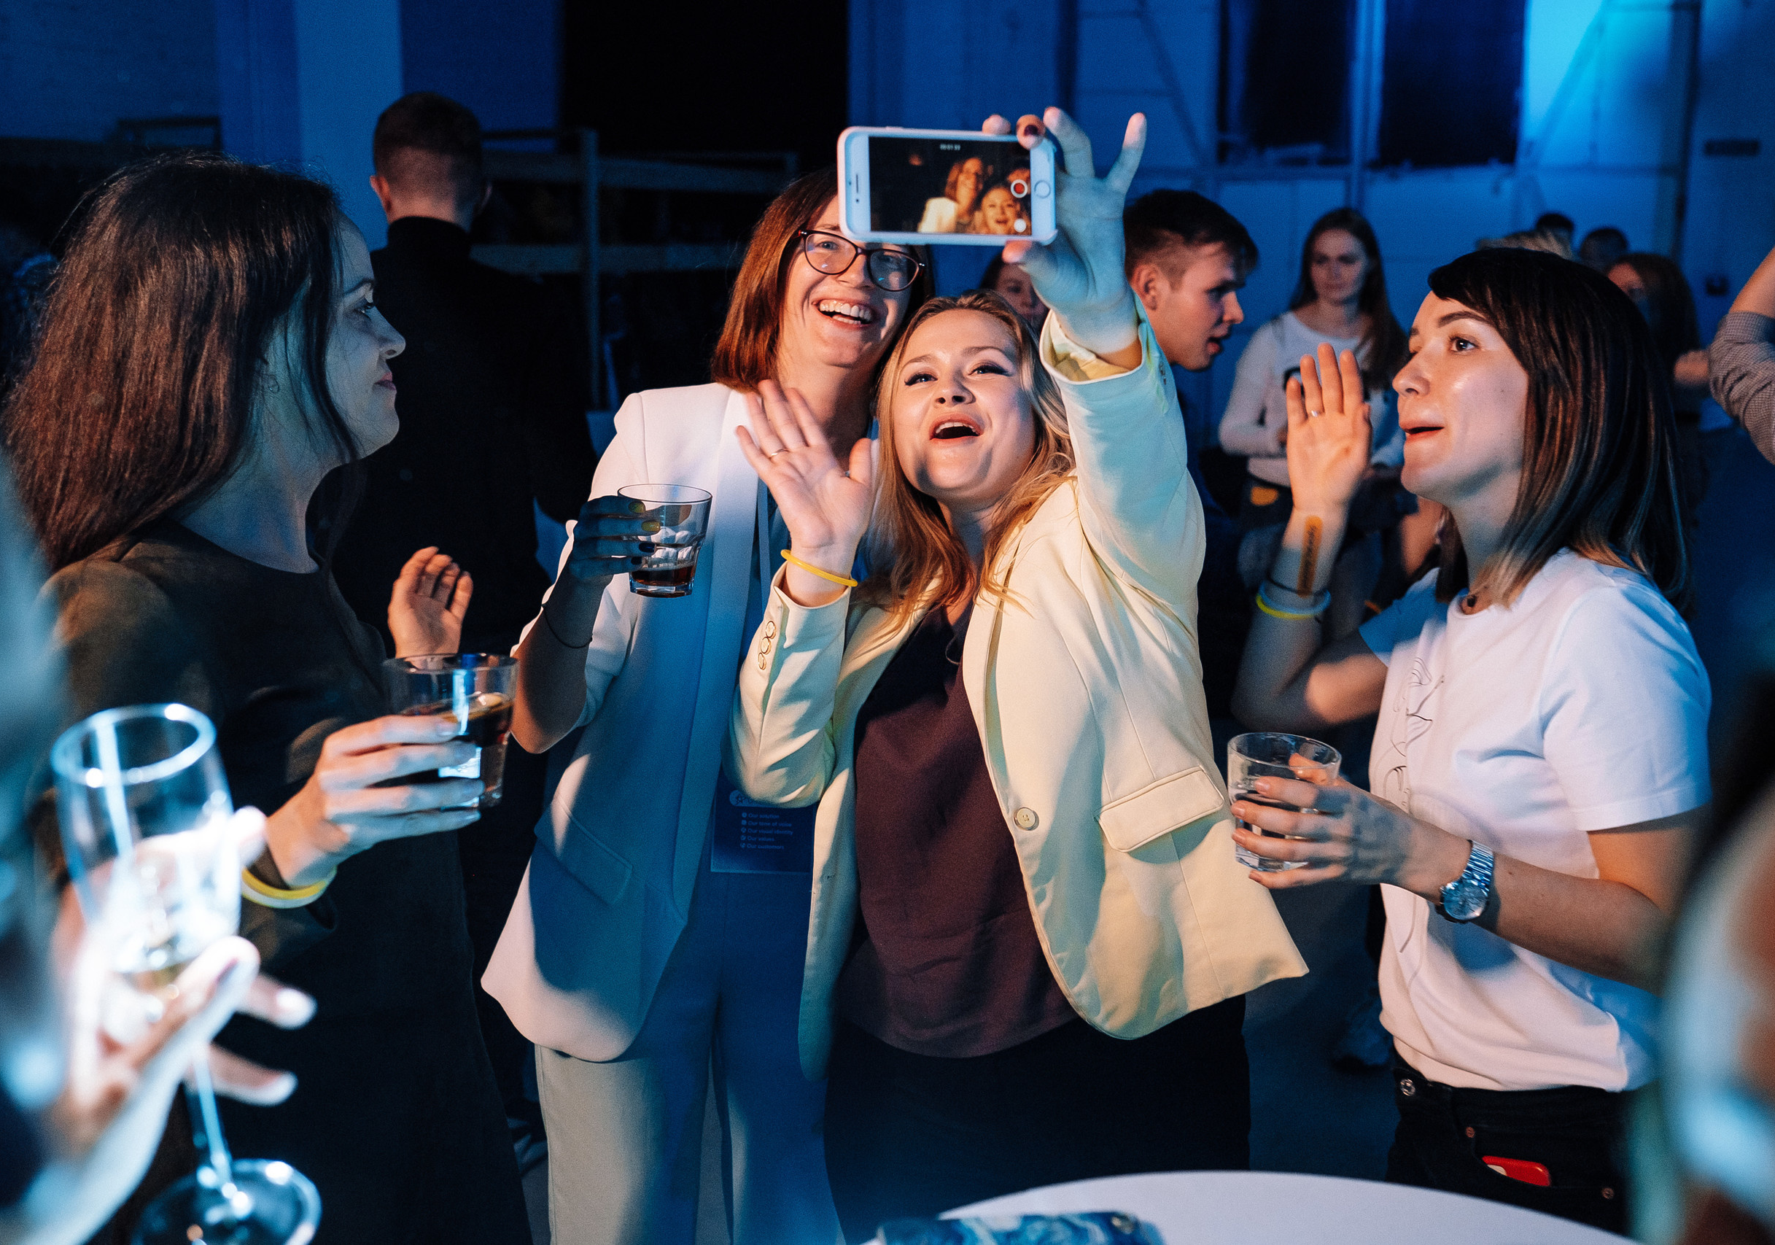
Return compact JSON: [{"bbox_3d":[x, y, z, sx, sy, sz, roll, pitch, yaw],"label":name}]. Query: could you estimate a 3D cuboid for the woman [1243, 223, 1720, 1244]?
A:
[{"bbox_3d":[0.477,0.502,1.659,0.488,1.660,0.465,-1,10,-8],"label":"woman"}]

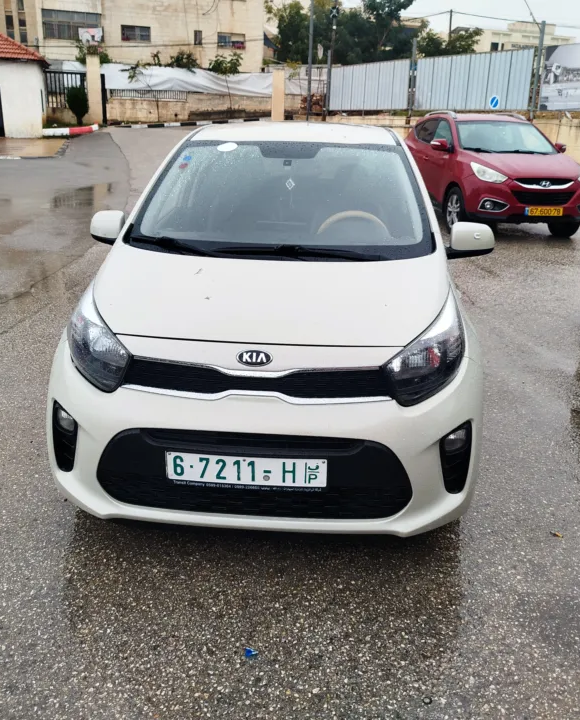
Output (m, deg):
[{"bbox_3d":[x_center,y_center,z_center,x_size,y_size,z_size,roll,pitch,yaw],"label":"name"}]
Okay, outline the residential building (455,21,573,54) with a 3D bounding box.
[{"bbox_3d":[28.195,-37.718,88.422,14.000,11.574,10.500,-4,19,-18],"label":"residential building"}]

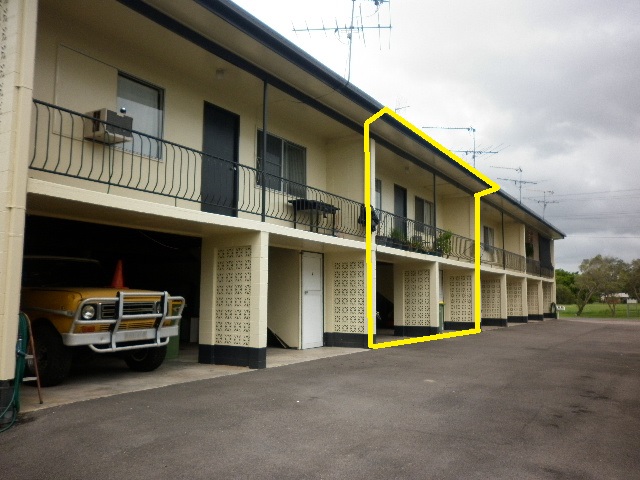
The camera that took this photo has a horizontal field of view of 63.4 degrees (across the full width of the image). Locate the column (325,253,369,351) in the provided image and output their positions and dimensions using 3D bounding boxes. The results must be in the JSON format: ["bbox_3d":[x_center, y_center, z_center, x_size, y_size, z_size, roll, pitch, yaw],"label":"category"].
[{"bbox_3d":[0.674,1.363,11.791,1.282,2.132,0.190,-4,-8,33],"label":"column"}]

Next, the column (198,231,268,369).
[{"bbox_3d":[-1.438,0.993,8.592,1.315,2.132,0.190,-4,-8,33],"label":"column"}]

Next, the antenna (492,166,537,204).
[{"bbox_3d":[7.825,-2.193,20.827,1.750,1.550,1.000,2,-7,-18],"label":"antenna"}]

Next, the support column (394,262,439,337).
[{"bbox_3d":[2.813,1.741,15.063,1.282,2.132,0.190,-4,-8,33],"label":"support column"}]

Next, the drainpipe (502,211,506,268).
[{"bbox_3d":[7.648,0.027,21.605,0.070,2.387,0.070,-4,-8,33],"label":"drainpipe"}]

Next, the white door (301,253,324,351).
[{"bbox_3d":[-0.165,1.358,11.738,0.060,2.137,0.868,-4,-8,33],"label":"white door"}]

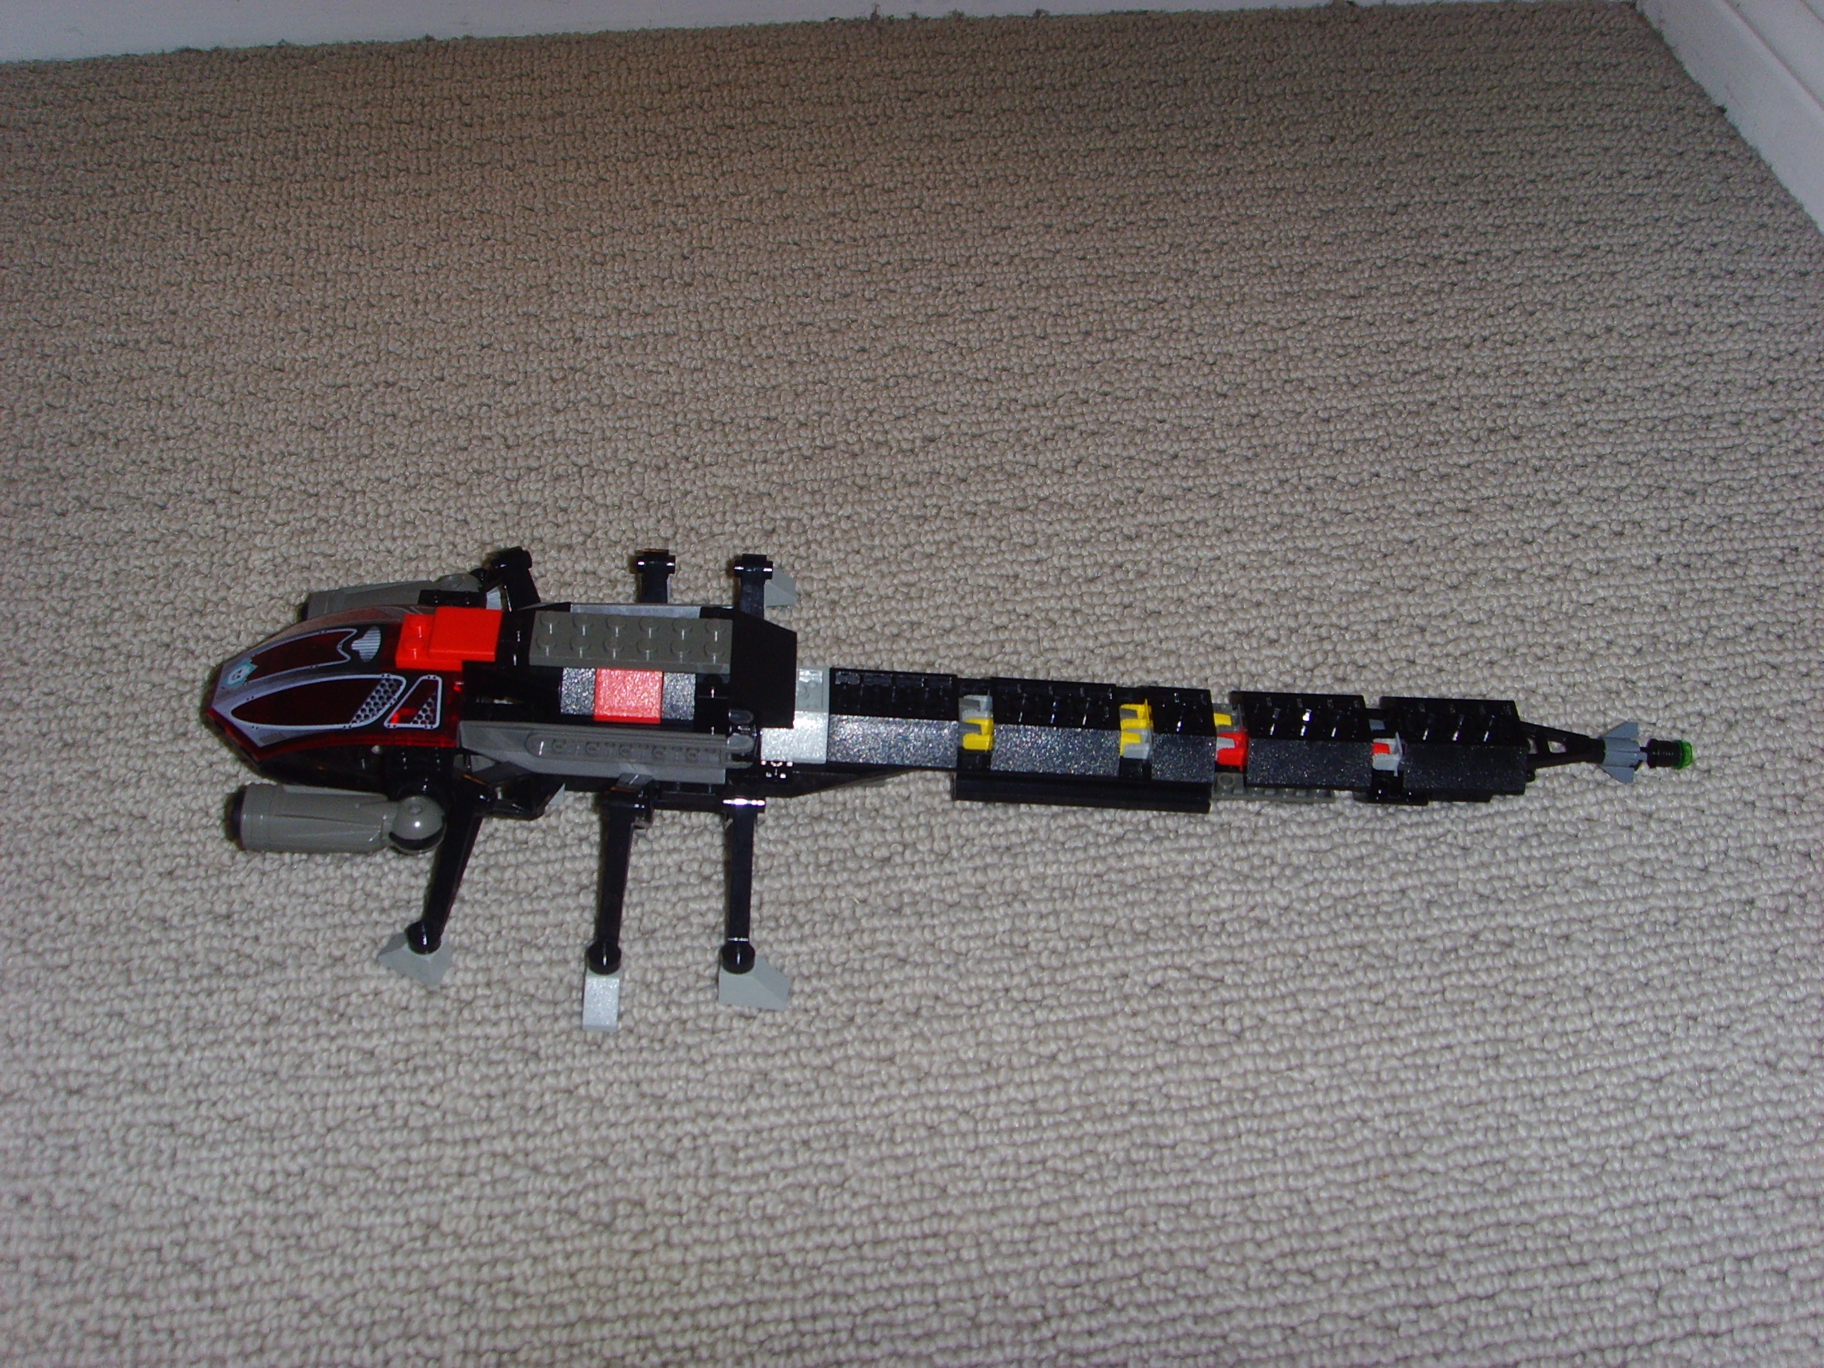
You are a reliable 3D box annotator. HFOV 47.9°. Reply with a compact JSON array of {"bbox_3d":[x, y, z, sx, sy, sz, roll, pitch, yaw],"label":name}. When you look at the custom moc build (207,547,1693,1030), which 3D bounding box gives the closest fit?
[{"bbox_3d":[0.013,0.006,0.518,0.378,0.056,0.158,0,46,-3],"label":"custom moc build"}]

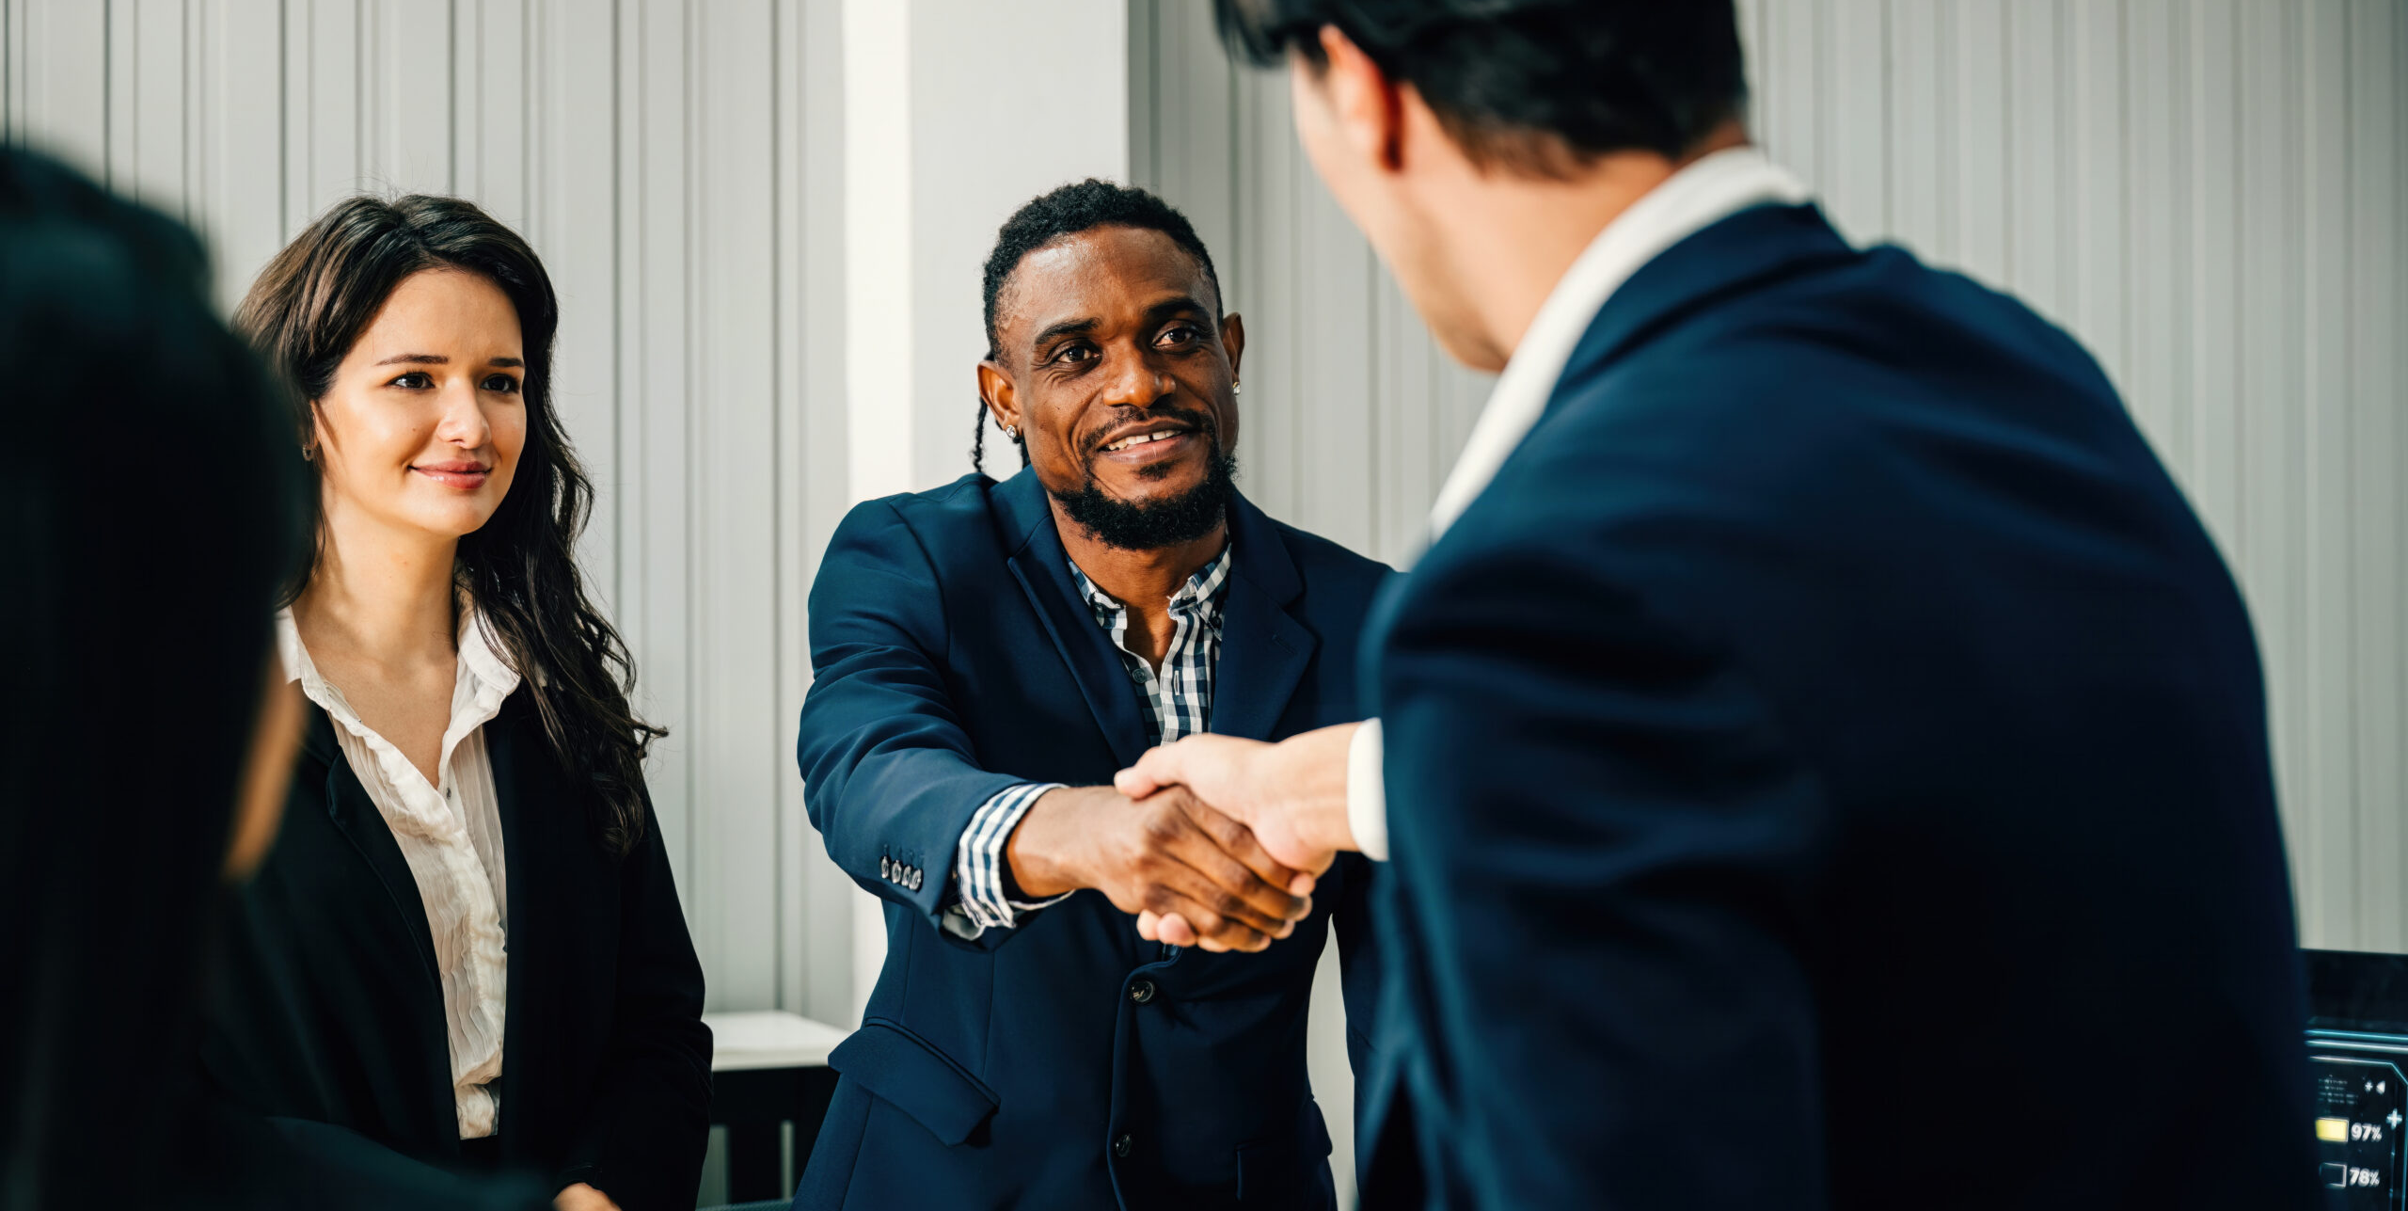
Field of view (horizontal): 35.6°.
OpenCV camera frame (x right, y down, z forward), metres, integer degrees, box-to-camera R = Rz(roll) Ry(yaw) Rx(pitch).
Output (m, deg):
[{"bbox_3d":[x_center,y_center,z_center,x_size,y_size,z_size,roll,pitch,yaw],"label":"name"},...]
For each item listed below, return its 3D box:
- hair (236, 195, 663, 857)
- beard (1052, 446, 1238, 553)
[{"bbox_3d":[-0.520,-0.055,2.580,0.260,0.440,0.235,0,-1,-33],"label":"hair"},{"bbox_3d":[-0.035,-0.069,2.440,0.110,0.060,0.085,-8,0,-10],"label":"beard"}]

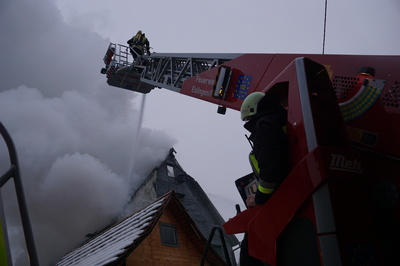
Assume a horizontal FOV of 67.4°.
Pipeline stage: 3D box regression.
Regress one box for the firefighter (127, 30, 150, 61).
[{"bbox_3d":[-2.373,-3.244,11.600,0.800,1.750,0.550,3,-23,-18],"label":"firefighter"}]

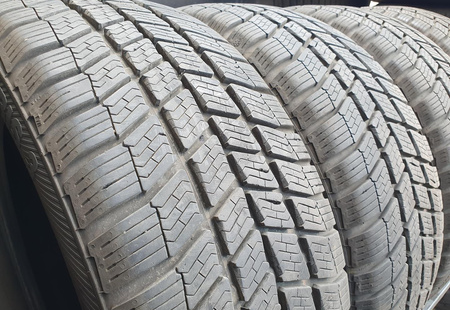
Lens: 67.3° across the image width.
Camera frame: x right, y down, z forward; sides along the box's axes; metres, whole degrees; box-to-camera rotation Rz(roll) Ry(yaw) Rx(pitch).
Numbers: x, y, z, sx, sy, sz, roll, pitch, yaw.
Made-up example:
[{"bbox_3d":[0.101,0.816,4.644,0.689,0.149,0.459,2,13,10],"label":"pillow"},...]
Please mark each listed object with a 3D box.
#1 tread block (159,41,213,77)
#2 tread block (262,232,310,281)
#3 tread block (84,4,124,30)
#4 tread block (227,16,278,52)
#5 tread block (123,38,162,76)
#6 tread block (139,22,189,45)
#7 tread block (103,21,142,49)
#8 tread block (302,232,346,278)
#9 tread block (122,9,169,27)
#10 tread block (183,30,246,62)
[{"bbox_3d":[-0.031,-0.073,0.265,0.028,0.009,0.041,-18,61,-40],"label":"tread block"},{"bbox_3d":[0.041,0.070,0.233,0.030,0.044,0.009,-18,1,-40],"label":"tread block"},{"bbox_3d":[-0.099,-0.113,0.278,0.027,0.009,0.042,-21,49,-38],"label":"tread block"},{"bbox_3d":[0.033,-0.136,0.375,0.038,0.014,0.072,28,55,21],"label":"tread block"},{"bbox_3d":[-0.060,-0.071,0.248,0.027,0.009,0.034,-20,61,-37],"label":"tread block"},{"bbox_3d":[-0.051,-0.096,0.278,0.028,0.009,0.033,-18,55,-40],"label":"tread block"},{"bbox_3d":[-0.078,-0.093,0.264,0.024,0.007,0.038,30,42,13],"label":"tread block"},{"bbox_3d":[0.081,0.078,0.267,0.011,0.036,0.065,-13,-10,39],"label":"tread block"},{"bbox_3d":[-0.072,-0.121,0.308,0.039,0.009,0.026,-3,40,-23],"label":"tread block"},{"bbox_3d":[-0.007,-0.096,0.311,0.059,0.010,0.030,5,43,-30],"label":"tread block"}]

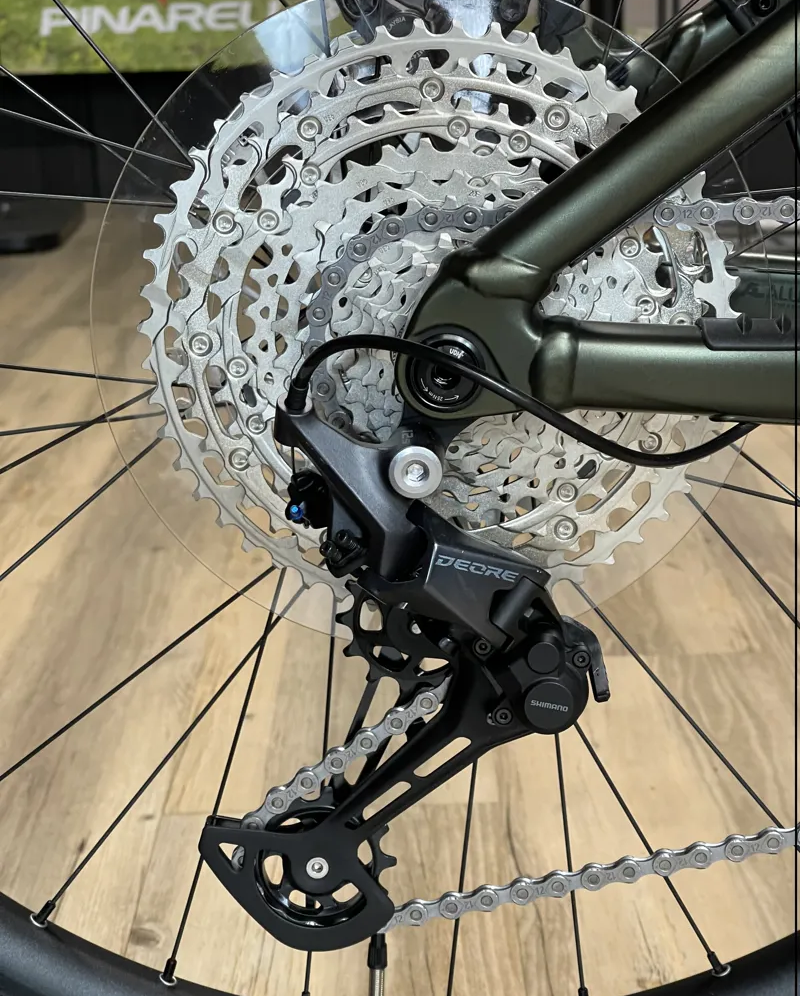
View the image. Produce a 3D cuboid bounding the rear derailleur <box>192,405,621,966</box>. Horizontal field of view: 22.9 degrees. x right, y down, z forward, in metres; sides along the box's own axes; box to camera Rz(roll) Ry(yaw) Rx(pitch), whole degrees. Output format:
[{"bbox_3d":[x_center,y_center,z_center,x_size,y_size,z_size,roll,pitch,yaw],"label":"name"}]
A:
[{"bbox_3d":[0.000,0.064,0.651,0.138,0.196,0.062,0,15,0],"label":"rear derailleur"}]

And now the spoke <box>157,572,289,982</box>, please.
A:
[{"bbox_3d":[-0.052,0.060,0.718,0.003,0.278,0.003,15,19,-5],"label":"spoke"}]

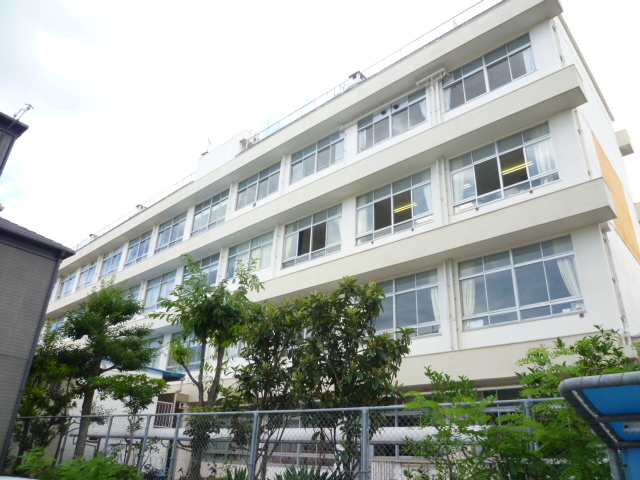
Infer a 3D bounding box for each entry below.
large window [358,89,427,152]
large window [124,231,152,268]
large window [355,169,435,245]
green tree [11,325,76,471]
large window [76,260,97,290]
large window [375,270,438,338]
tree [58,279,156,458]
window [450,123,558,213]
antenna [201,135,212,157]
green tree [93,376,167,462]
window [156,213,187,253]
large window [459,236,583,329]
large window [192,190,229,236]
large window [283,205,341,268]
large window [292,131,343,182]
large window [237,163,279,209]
[{"bbox_3d":[3.010,-5.052,19.884,3.459,1.710,0.180,-19,-33,38],"label":"large window"},{"bbox_3d":[-12.641,0.671,32.152,3.380,2.146,0.150,-19,-33,38],"label":"large window"},{"bbox_3d":[2.725,-1.187,17.528,3.391,2.218,0.150,-19,-33,38],"label":"large window"},{"bbox_3d":[-8.788,5.037,15.225,2.200,5.557,2.200,16,-28,-25],"label":"green tree"},{"bbox_3d":[-19.234,2.843,38.280,3.459,2.189,0.180,-19,-33,38],"label":"large window"},{"bbox_3d":[2.658,2.444,16.349,3.459,2.257,0.180,-19,-33,38],"label":"large window"},{"bbox_3d":[-6.430,4.100,13.550,2.800,5.900,2.700,-19,-33,38],"label":"tree"},{"bbox_3d":[6.007,-2.318,15.435,3.459,2.189,0.180,-19,-33,38],"label":"window"},{"bbox_3d":[-7.382,-6.141,30.194,0.600,1.650,0.500,-19,-33,38],"label":"antenna"},{"bbox_3d":[-4.822,4.934,11.706,1.800,3.077,1.800,12,-27,-18],"label":"green tree"},{"bbox_3d":[-9.523,-0.409,29.560,3.381,2.146,0.150,-19,-33,38],"label":"window"},{"bbox_3d":[5.834,1.347,13.706,3.459,2.257,0.180,-19,-33,38],"label":"large window"},{"bbox_3d":[-6.406,-1.488,26.969,3.383,2.146,0.150,-19,-33,38],"label":"large window"},{"bbox_3d":[-0.371,-0.121,20.106,3.388,2.203,0.150,-19,-33,38],"label":"large window"},{"bbox_3d":[-0.166,-3.955,22.527,3.459,1.710,0.180,-19,-33,38],"label":"large window"},{"bbox_3d":[-3.282,-2.771,24.479,3.385,1.691,0.150,-19,-33,38],"label":"large window"}]

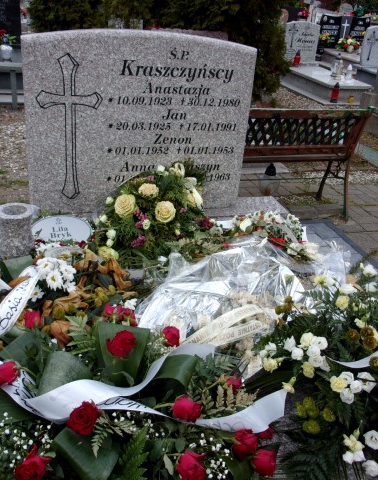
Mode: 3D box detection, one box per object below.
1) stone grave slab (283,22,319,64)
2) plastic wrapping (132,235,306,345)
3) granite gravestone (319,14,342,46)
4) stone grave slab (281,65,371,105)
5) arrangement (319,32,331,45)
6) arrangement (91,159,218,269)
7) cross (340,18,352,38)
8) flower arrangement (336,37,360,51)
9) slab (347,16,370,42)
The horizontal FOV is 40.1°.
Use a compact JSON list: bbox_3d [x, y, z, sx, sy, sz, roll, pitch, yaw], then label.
[{"bbox_3d":[2.008,-3.510,9.200,0.630,0.760,0.120,-4,28,-17],"label":"stone grave slab"},{"bbox_3d":[0.108,0.200,2.304,0.600,0.220,0.540,-5,29,-16],"label":"plastic wrapping"},{"bbox_3d":[2.933,-4.287,10.618,0.500,0.720,0.120,-5,29,-16],"label":"granite gravestone"},{"bbox_3d":[2.206,-2.631,8.781,0.840,0.270,1.880,-4,28,-17],"label":"stone grave slab"},{"bbox_3d":[2.874,-4.242,10.900,0.230,0.240,0.210,-4,28,-17],"label":"arrangement"},{"bbox_3d":[-0.187,-0.162,2.717,0.600,0.420,0.420,-5,29,-16],"label":"arrangement"},{"bbox_3d":[3.371,-4.549,11.150,0.160,0.400,0.050,-4,28,-17],"label":"cross"},{"bbox_3d":[3.190,-3.945,10.419,0.460,0.300,0.350,-5,29,-16],"label":"flower arrangement"},{"bbox_3d":[3.689,-4.468,11.200,0.410,0.600,0.120,-4,28,-17],"label":"slab"}]

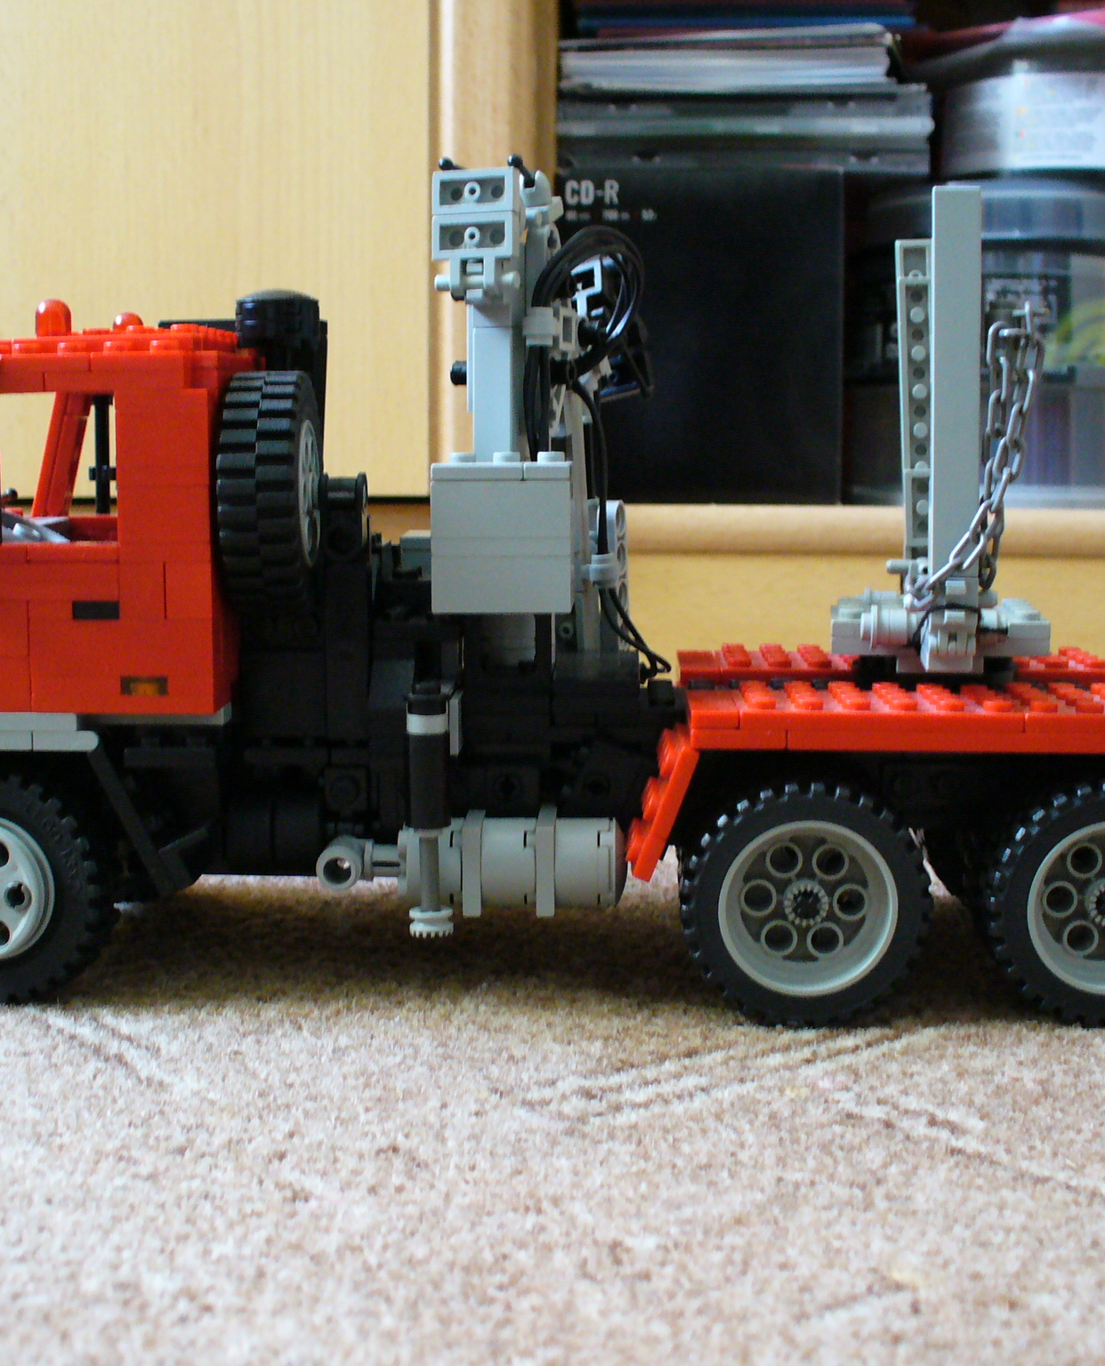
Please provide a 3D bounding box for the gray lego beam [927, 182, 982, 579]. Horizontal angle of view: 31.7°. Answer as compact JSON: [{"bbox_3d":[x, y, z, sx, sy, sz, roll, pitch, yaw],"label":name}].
[{"bbox_3d":[0.067,-0.050,0.326,0.008,0.064,0.009,1,7,7],"label":"gray lego beam"}]

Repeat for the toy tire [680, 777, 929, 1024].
[{"bbox_3d":[0.044,0.038,0.342,0.042,0.042,0.015,0,7,2],"label":"toy tire"}]

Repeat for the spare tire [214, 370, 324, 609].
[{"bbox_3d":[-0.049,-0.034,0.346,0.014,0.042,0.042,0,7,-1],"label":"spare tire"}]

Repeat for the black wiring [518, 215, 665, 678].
[{"bbox_3d":[0.008,-0.045,0.372,0.028,0.087,0.028,0,7,2],"label":"black wiring"}]

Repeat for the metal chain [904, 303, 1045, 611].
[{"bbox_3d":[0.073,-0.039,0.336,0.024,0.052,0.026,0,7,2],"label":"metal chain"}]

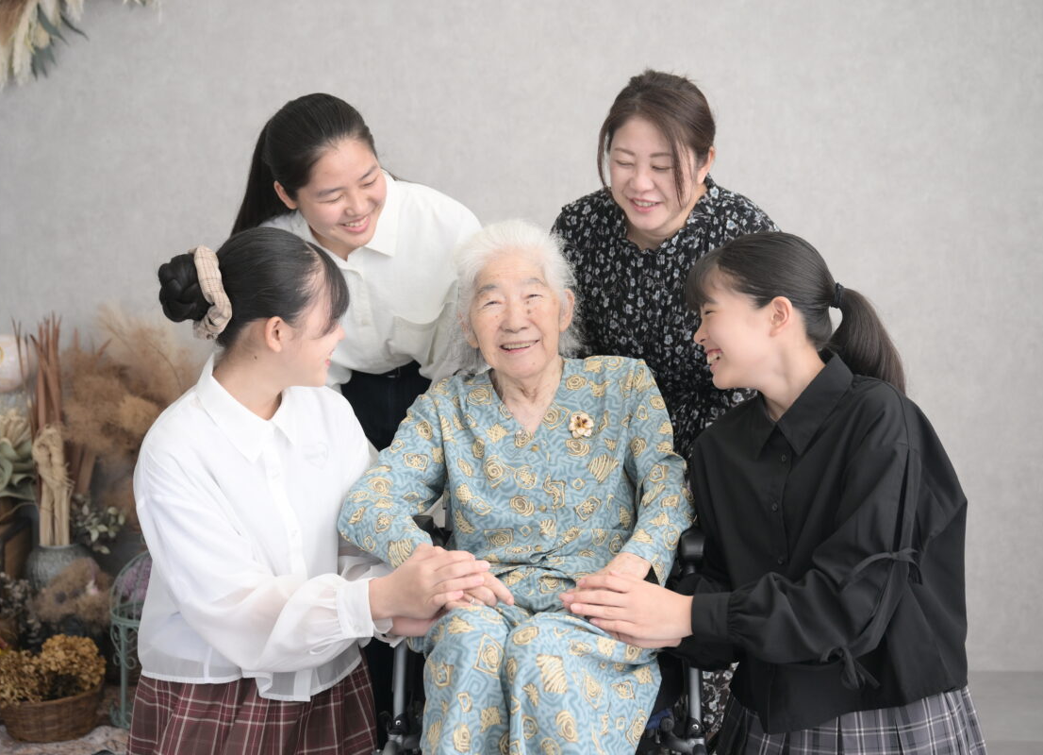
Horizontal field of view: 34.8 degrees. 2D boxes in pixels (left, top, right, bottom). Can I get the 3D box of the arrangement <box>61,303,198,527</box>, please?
[{"bbox_3d":[-0.980,0.097,4.250,0.400,0.570,0.360,0,2,0],"label":"arrangement"}]

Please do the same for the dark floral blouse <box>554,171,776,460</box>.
[{"bbox_3d":[0.245,0.194,2.906,0.450,1.020,0.480,0,2,10],"label":"dark floral blouse"}]

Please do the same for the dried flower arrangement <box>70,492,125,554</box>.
[{"bbox_3d":[-1.043,0.356,4.100,0.145,0.155,0.140,0,2,0],"label":"dried flower arrangement"}]

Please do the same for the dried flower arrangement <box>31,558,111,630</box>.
[{"bbox_3d":[-1.076,0.515,3.980,0.190,0.180,0.170,0,2,0],"label":"dried flower arrangement"}]

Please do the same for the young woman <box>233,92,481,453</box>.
[{"bbox_3d":[-0.280,0.206,2.846,0.480,1.340,0.620,-1,2,-25],"label":"young woman"}]

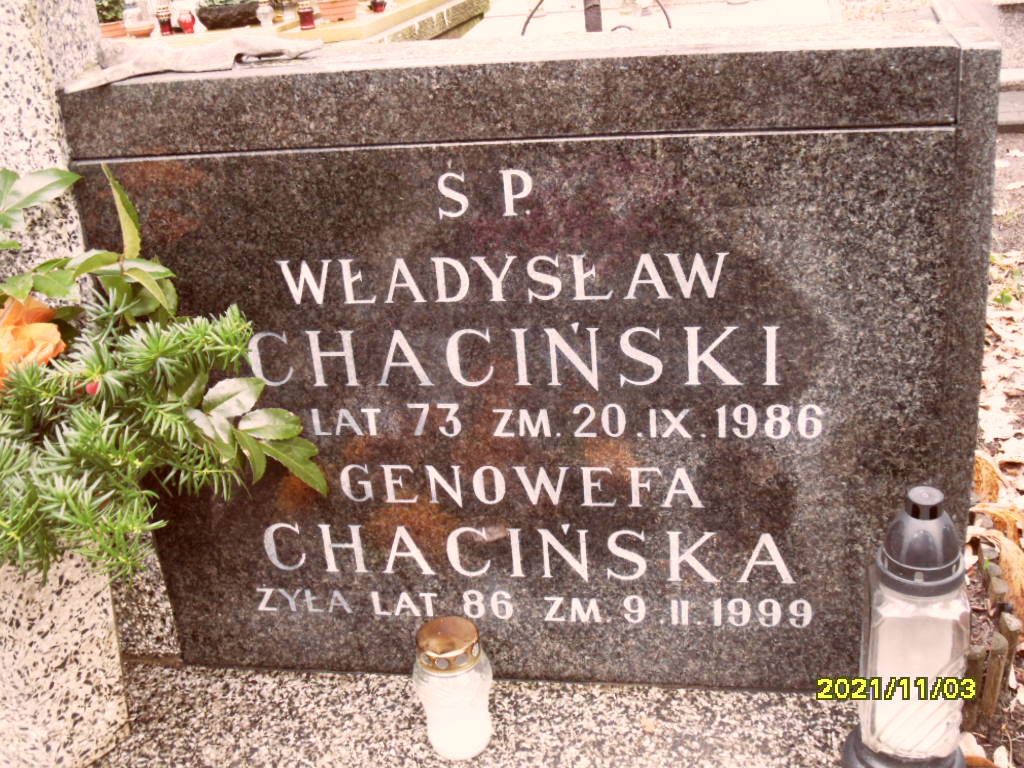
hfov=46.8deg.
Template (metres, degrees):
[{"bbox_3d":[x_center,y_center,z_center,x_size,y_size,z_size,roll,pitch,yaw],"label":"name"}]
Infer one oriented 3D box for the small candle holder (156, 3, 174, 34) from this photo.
[{"bbox_3d":[-1.573,-1.657,5.375,0.070,0.126,0.070,-5,23,0],"label":"small candle holder"}]

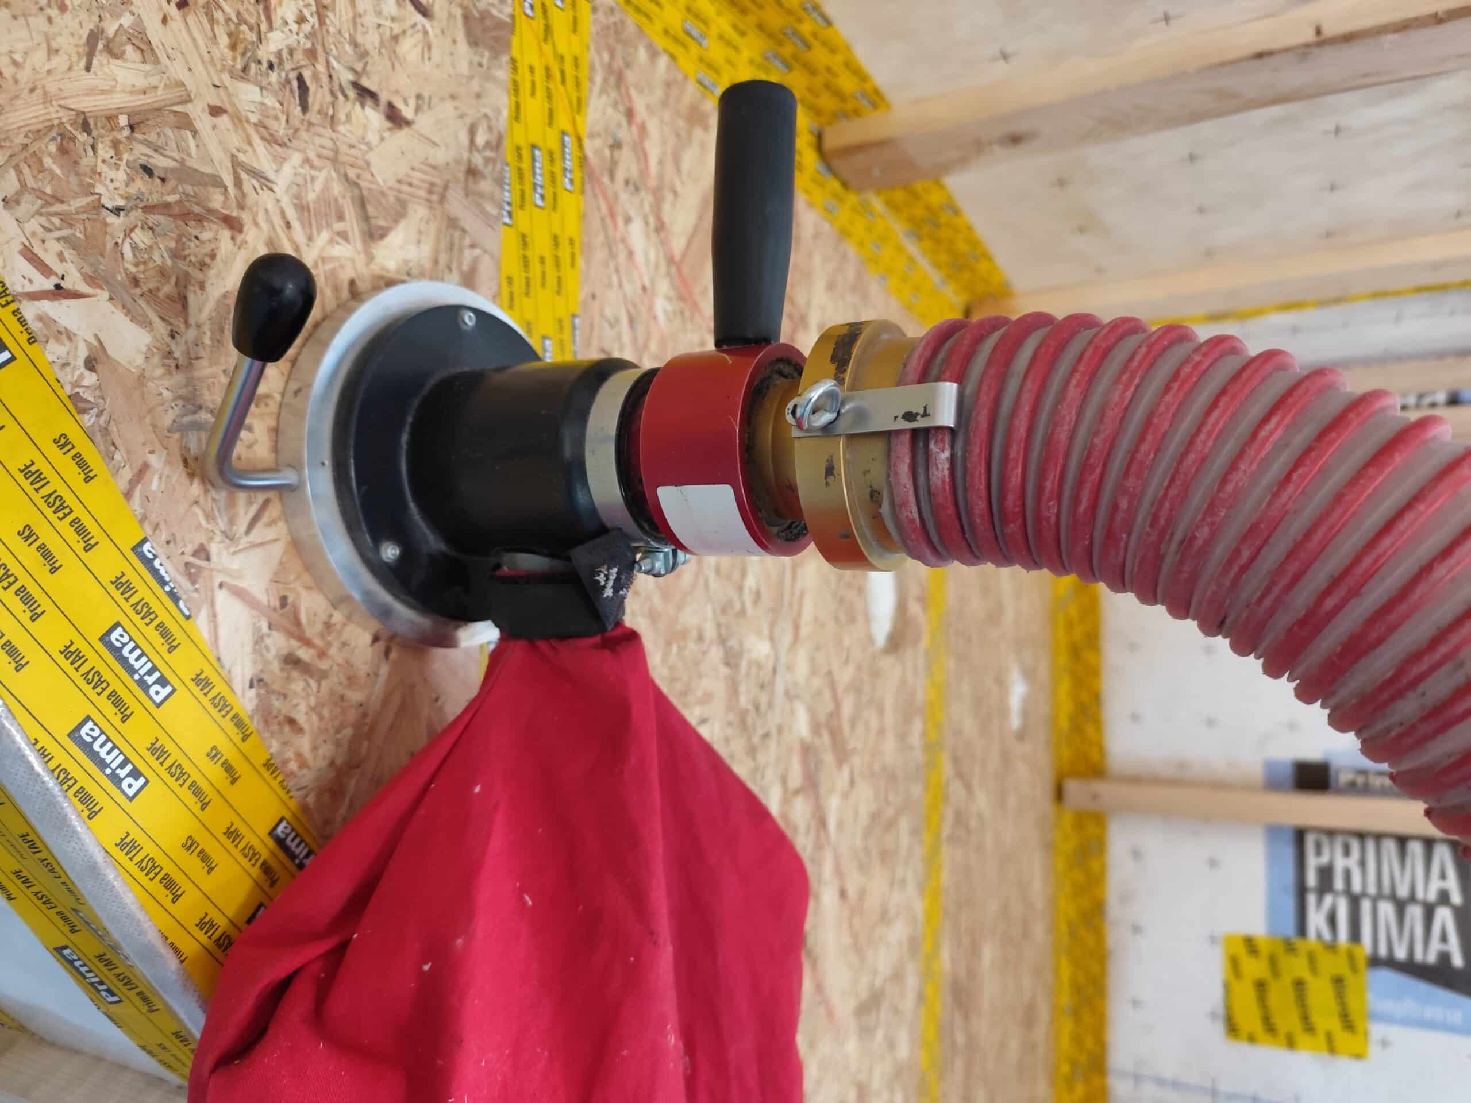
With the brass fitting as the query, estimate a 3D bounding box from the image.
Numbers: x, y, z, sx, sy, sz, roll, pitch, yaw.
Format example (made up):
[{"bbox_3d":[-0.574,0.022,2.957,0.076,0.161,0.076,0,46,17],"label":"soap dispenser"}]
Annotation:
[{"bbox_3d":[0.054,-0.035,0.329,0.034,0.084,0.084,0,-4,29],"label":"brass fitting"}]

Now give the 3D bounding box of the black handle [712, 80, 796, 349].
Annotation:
[{"bbox_3d":[0.007,-0.122,0.363,0.030,0.097,0.030,3,-4,0],"label":"black handle"}]

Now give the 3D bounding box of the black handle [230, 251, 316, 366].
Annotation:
[{"bbox_3d":[-0.153,-0.081,0.324,0.022,0.035,0.022,32,11,27],"label":"black handle"}]

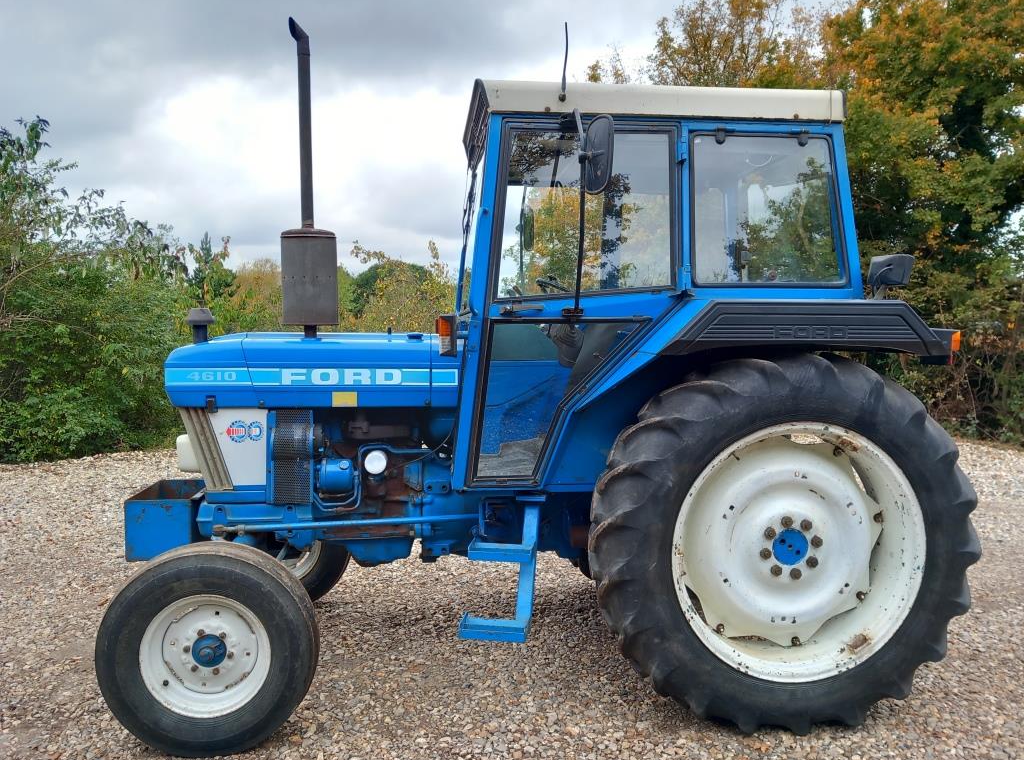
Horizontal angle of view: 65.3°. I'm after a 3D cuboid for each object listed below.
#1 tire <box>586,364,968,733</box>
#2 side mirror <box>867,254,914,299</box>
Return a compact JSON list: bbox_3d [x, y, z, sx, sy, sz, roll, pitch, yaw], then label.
[{"bbox_3d":[1.041,0.612,3.086,1.450,1.425,0.350,0,3,-5],"label":"tire"},{"bbox_3d":[1.499,-0.410,3.162,0.175,0.173,0.150,0,3,-5],"label":"side mirror"}]

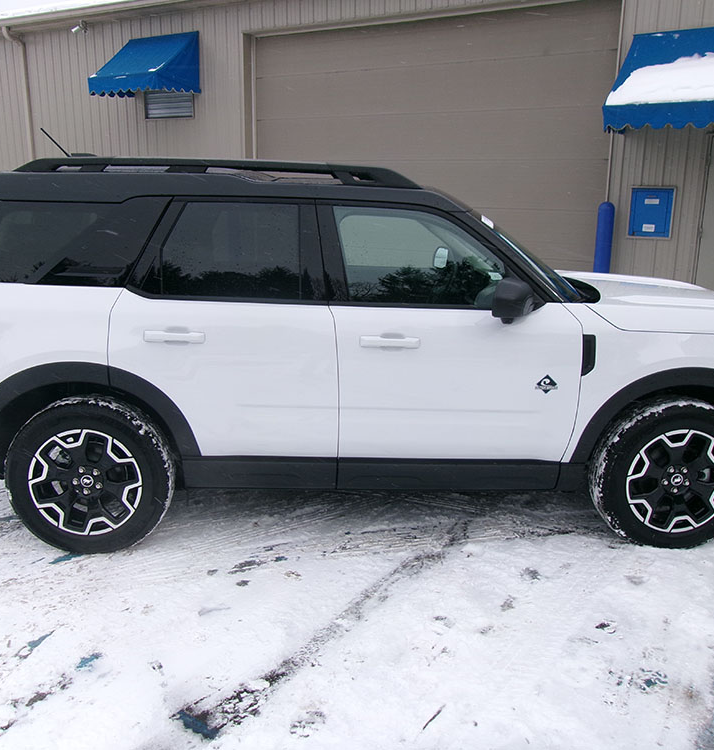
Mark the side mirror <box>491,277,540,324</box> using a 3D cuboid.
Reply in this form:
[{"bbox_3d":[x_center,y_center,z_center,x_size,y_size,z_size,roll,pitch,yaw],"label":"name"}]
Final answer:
[{"bbox_3d":[0.643,-0.327,3.306,0.175,0.190,0.250,0,15,-2],"label":"side mirror"}]

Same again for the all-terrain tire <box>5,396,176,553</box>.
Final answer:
[{"bbox_3d":[-1.201,0.452,3.547,0.727,0.725,0.225,0,15,-2],"label":"all-terrain tire"}]

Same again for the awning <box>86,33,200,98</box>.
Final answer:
[{"bbox_3d":[-3.336,-4.868,12.172,1.530,0.920,0.920,9,17,31],"label":"awning"}]

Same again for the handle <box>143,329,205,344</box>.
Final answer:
[{"bbox_3d":[-0.774,-0.162,3.318,0.260,0.056,0.050,0,15,-2],"label":"handle"}]

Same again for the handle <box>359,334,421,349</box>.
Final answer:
[{"bbox_3d":[0.141,-0.143,3.356,0.260,0.056,0.050,0,15,-2],"label":"handle"}]

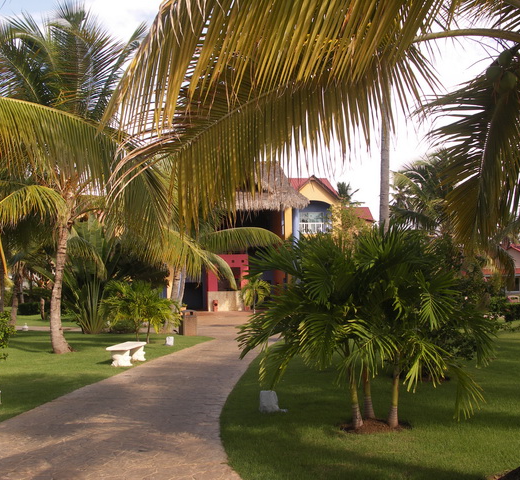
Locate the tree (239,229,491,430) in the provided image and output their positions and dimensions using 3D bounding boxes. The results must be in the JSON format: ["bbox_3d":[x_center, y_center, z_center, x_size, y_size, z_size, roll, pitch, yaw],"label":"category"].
[{"bbox_3d":[1.212,1.019,8.149,2.850,2.300,2.600,0,-4,0],"label":"tree"}]

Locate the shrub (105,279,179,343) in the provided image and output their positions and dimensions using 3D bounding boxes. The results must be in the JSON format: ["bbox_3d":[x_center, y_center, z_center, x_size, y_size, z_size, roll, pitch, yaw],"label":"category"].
[{"bbox_3d":[-3.526,2.109,20.904,2.300,1.900,2.100,0,-4,0],"label":"shrub"}]

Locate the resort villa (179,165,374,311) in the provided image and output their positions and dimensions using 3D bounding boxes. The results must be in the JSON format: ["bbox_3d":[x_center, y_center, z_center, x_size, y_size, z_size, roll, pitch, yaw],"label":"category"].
[{"bbox_3d":[1.030,-0.019,53.631,14.500,10.700,11.000,0,-4,0],"label":"resort villa"}]

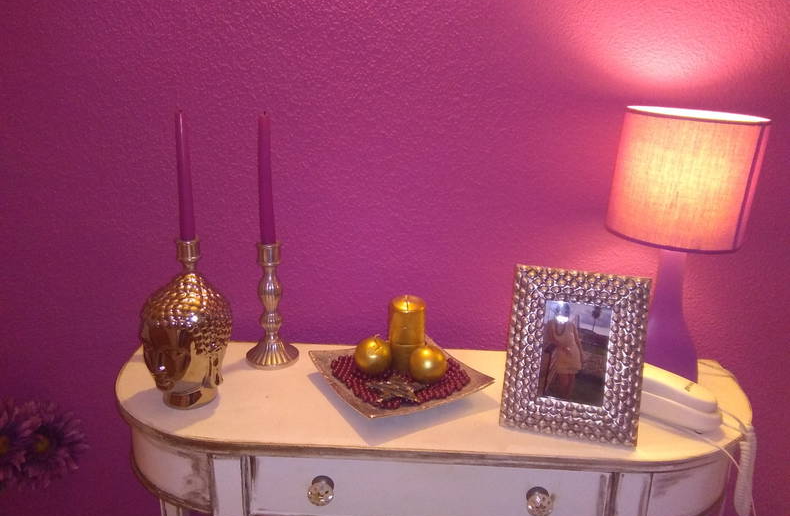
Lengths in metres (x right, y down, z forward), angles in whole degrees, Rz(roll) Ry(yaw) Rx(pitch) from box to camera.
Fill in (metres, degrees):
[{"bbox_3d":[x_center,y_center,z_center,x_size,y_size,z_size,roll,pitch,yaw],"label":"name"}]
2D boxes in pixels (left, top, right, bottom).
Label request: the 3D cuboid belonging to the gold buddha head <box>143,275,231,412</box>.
[{"bbox_3d":[-0.311,0.121,0.961,0.131,0.199,0.137,9,19,22],"label":"gold buddha head"}]

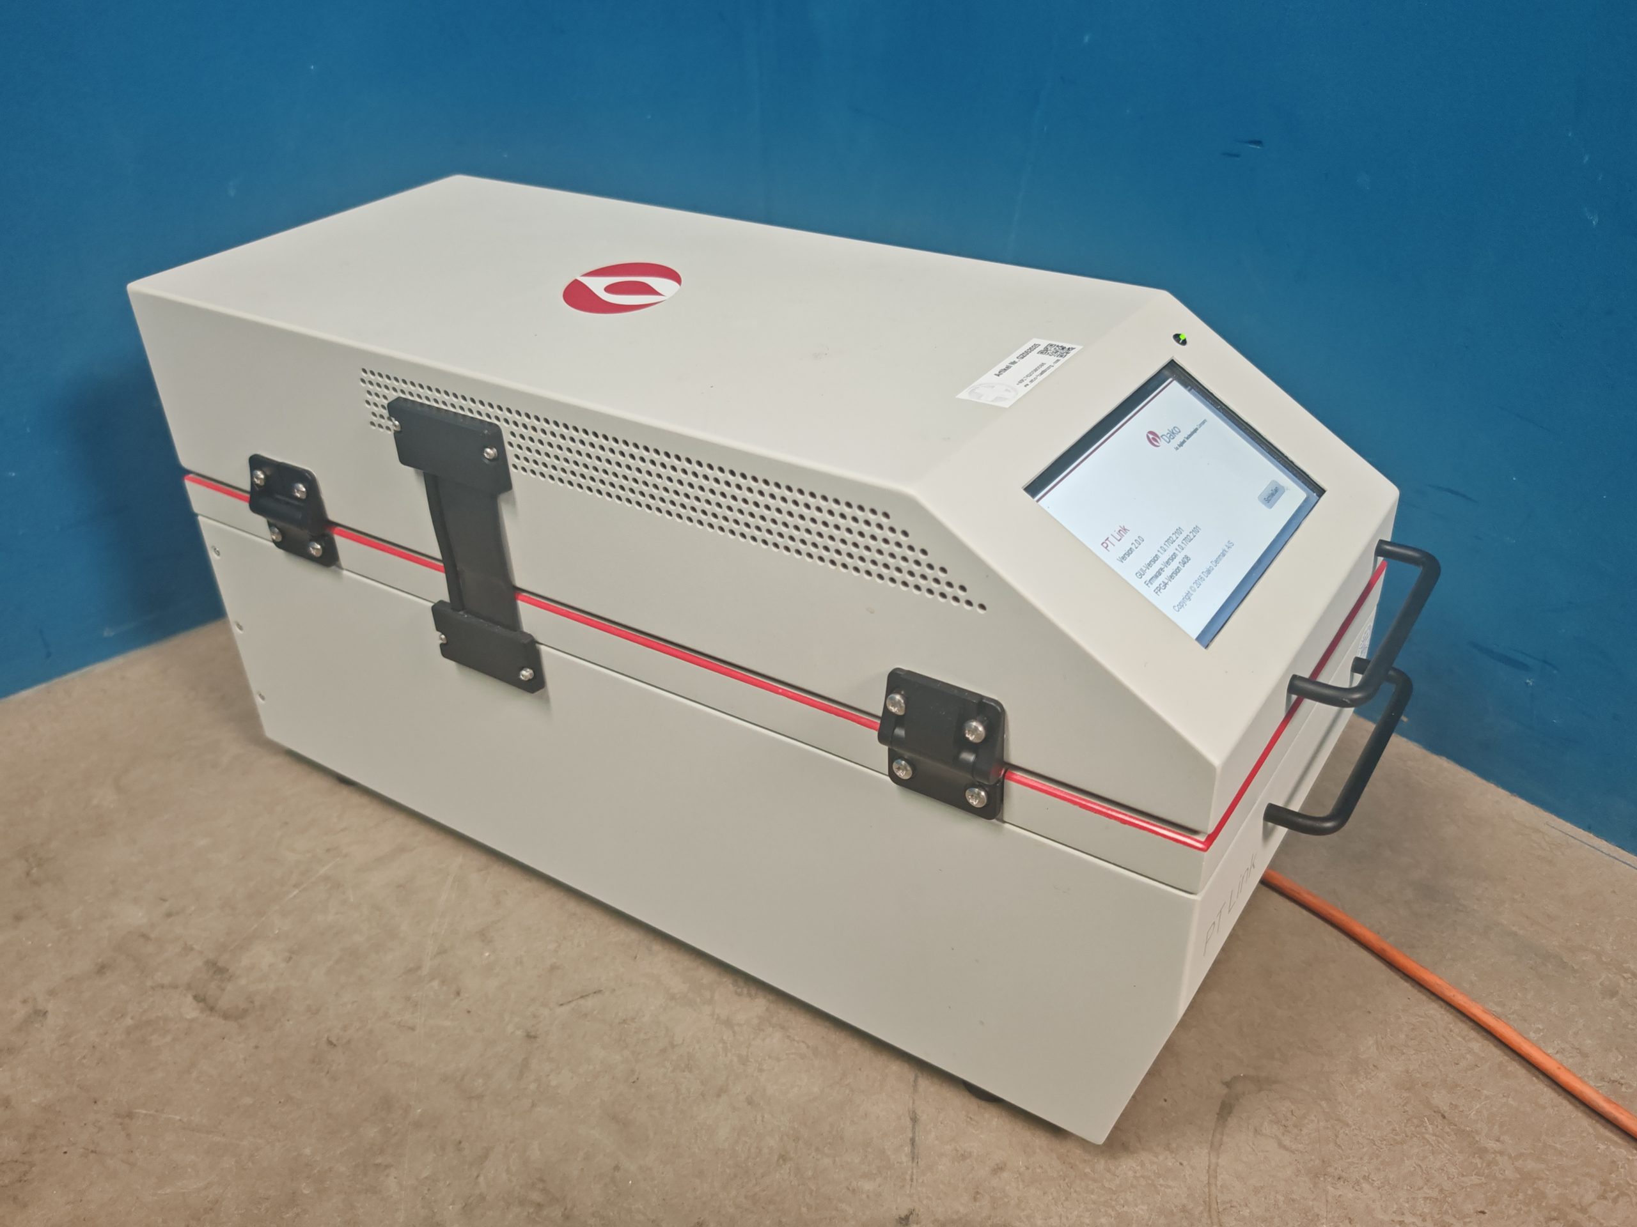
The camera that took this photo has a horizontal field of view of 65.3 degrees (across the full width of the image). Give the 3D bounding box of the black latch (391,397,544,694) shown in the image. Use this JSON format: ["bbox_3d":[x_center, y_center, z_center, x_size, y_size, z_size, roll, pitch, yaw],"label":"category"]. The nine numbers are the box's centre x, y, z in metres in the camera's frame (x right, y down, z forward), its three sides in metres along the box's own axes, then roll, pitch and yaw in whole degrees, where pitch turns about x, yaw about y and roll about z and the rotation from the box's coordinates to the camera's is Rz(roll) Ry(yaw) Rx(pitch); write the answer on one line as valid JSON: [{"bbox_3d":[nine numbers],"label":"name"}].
[{"bbox_3d":[-0.184,-0.032,0.671,0.072,0.154,0.011,18,37,29],"label":"black latch"}]

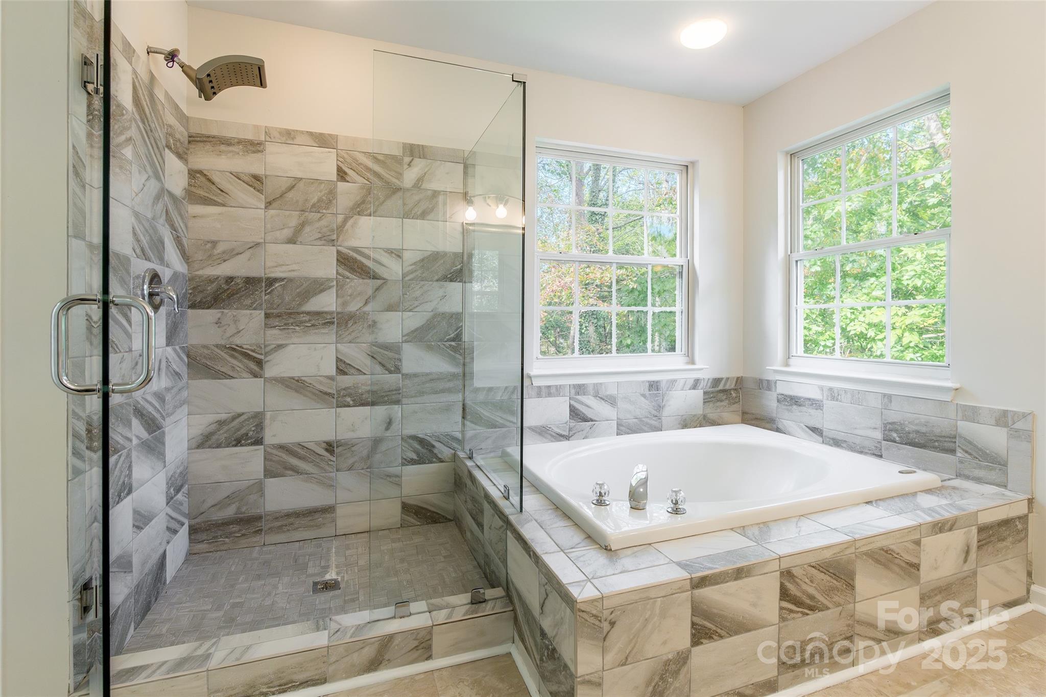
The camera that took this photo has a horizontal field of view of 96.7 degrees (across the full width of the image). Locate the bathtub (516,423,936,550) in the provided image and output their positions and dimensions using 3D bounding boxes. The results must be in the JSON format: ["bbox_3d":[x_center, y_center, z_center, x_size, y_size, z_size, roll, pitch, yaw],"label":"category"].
[{"bbox_3d":[0.788,0.715,2.118,1.560,0.450,1.180,0,1,-19],"label":"bathtub"}]

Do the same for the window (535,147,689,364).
[{"bbox_3d":[0.545,-0.537,2.805,1.050,1.220,0.090,0,1,-19],"label":"window"}]

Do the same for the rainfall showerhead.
[{"bbox_3d":[-1.157,-1.002,1.715,0.370,0.145,0.165,0,1,-19],"label":"rainfall showerhead"}]

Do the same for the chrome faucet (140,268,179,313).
[{"bbox_3d":[-1.296,-0.204,1.677,0.090,0.165,0.165,0,1,-19],"label":"chrome faucet"}]

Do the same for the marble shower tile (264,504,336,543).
[{"bbox_3d":[-1.041,0.828,2.184,0.303,0.152,0.010,0,1,-19],"label":"marble shower tile"}]

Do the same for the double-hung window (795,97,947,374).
[{"bbox_3d":[1.738,-0.520,2.362,0.090,1.200,0.850,0,1,-19],"label":"double-hung window"}]

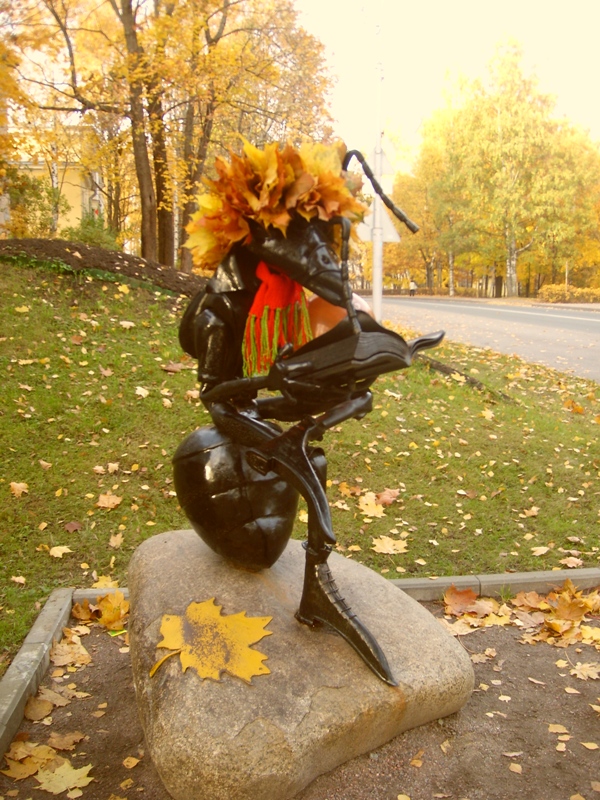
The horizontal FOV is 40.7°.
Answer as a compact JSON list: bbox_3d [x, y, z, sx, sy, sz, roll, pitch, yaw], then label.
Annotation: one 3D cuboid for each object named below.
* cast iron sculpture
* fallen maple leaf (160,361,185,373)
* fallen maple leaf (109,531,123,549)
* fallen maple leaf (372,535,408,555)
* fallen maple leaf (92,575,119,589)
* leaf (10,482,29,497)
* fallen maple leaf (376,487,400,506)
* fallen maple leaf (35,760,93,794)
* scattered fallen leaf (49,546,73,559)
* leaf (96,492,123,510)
[{"bbox_3d":[0.020,-0.007,2.750,0.820,1.700,0.600,4,9,28],"label":"cast iron sculpture"},{"bbox_3d":[-1.105,-0.300,7.008,0.190,0.030,0.190,0,18,0],"label":"fallen maple leaf"},{"bbox_3d":[-0.923,0.689,4.046,0.075,0.035,0.100,0,16,0],"label":"fallen maple leaf"},{"bbox_3d":[0.450,0.718,4.069,0.180,0.035,0.160,0,14,0],"label":"fallen maple leaf"},{"bbox_3d":[-0.875,0.807,3.635,0.120,0.030,0.120,0,16,0],"label":"fallen maple leaf"},{"bbox_3d":[-1.622,0.508,4.676,0.100,0.030,0.100,0,16,0],"label":"leaf"},{"bbox_3d":[0.518,0.555,4.729,0.135,0.035,0.140,0,14,0],"label":"fallen maple leaf"},{"bbox_3d":[-0.686,1.084,2.343,0.161,0.025,0.150,0,8,0],"label":"fallen maple leaf"},{"bbox_3d":[-1.158,0.728,3.909,0.111,0.030,0.110,0,16,0],"label":"scattered fallen leaf"},{"bbox_3d":[-1.062,0.556,4.507,0.139,0.040,0.140,0,16,0],"label":"leaf"}]

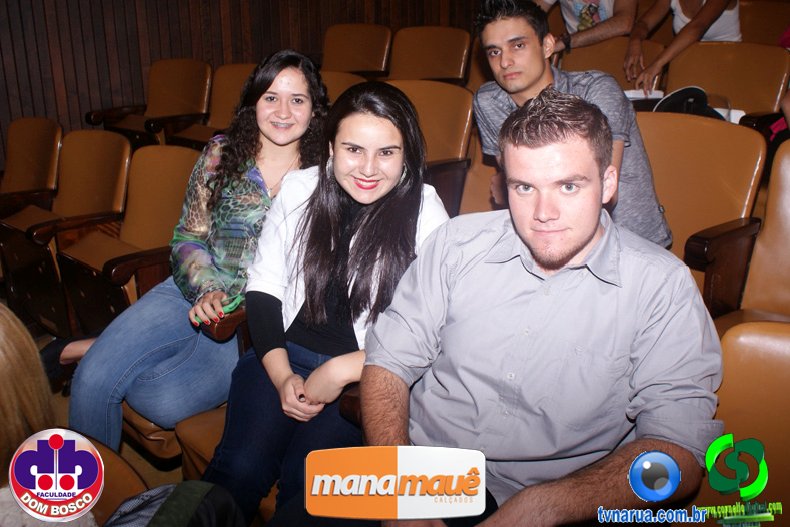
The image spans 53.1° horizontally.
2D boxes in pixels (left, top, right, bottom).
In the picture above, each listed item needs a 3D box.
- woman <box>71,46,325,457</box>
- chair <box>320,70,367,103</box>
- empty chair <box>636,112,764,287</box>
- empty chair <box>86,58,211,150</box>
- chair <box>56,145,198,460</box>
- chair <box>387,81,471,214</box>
[{"bbox_3d":[-0.440,0.120,1.901,0.500,1.210,0.660,12,21,32],"label":"woman"},{"bbox_3d":[-0.389,-0.342,3.257,0.550,0.850,0.520,17,24,39],"label":"chair"},{"bbox_3d":[0.689,0.019,2.260,0.520,0.850,0.550,-16,25,-40],"label":"empty chair"},{"bbox_3d":[-1.158,-0.559,3.873,0.550,0.850,0.520,15,23,36],"label":"empty chair"},{"bbox_3d":[-0.856,0.098,2.558,0.520,0.860,0.560,-17,24,-42],"label":"chair"},{"bbox_3d":[-0.020,-0.228,2.934,0.550,0.850,0.520,18,25,41],"label":"chair"}]

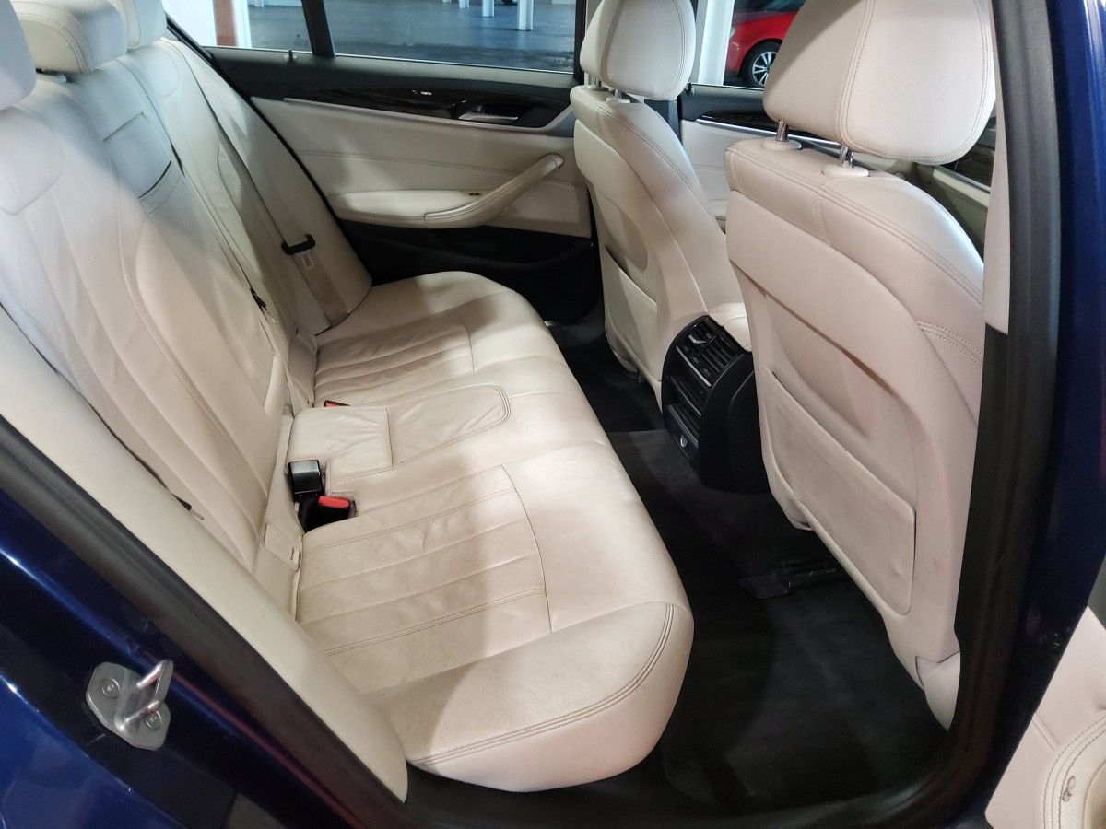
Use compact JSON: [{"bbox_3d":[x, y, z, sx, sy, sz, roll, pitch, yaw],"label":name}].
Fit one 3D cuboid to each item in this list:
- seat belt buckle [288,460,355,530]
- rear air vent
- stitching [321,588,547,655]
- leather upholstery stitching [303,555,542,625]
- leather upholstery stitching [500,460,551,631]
[{"bbox_3d":[-0.364,0.127,1.304,0.100,0.075,0.085,-3,28,-11],"label":"seat belt buckle"},{"bbox_3d":[0.291,-0.025,1.524,0.120,0.270,0.200,-3,28,-11],"label":"rear air vent"},{"bbox_3d":[-0.144,0.256,1.025,0.285,0.012,0.016,-16,30,-4],"label":"stitching"},{"bbox_3d":[-0.168,0.227,1.081,0.318,0.012,0.012,-16,30,-4],"label":"leather upholstery stitching"},{"bbox_3d":[-0.035,0.165,1.134,0.024,0.015,0.375,-16,30,-4],"label":"leather upholstery stitching"}]

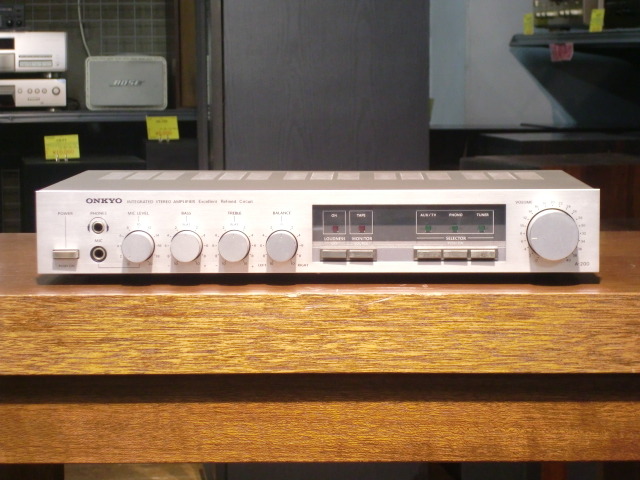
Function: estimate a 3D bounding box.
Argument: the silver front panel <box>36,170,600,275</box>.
[{"bbox_3d":[0.001,-0.013,1.665,0.420,0.071,0.283,0,5,1],"label":"silver front panel"}]

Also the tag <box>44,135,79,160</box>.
[{"bbox_3d":[-0.692,-0.249,5.560,0.091,0.064,0.004,-1,-5,-11],"label":"tag"}]

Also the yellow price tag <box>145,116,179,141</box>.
[{"bbox_3d":[-0.426,-0.304,5.630,0.091,0.064,0.004,-2,-7,-18],"label":"yellow price tag"}]

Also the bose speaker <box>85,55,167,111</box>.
[{"bbox_3d":[-0.550,-0.448,5.915,0.232,0.153,0.150,-1,5,-4],"label":"bose speaker"}]

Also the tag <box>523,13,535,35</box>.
[{"bbox_3d":[0.630,-0.651,6.250,0.004,0.064,0.091,0,5,-19],"label":"tag"}]

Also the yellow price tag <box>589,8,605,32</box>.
[{"bbox_3d":[0.762,-0.604,5.700,0.004,0.064,0.091,7,3,-17],"label":"yellow price tag"}]

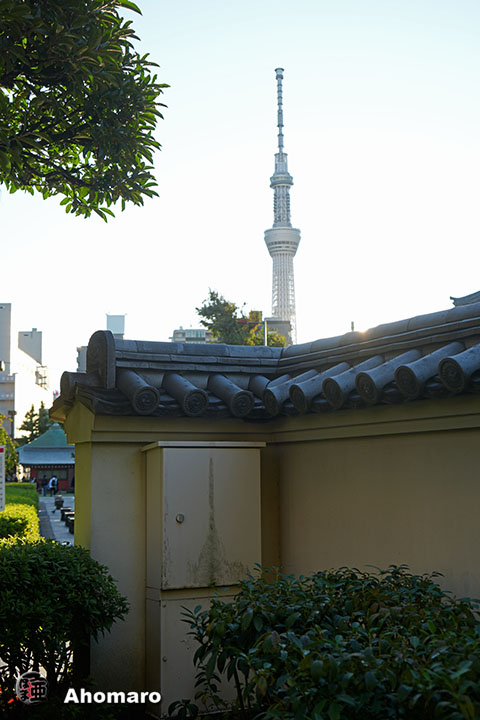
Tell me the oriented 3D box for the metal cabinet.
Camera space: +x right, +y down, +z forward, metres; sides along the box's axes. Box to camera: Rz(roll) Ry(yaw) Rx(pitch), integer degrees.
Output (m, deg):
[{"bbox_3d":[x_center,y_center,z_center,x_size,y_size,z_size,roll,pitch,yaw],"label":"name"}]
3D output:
[{"bbox_3d":[-0.214,1.335,5.753,0.765,1.630,0.255,4,-8,-30],"label":"metal cabinet"}]

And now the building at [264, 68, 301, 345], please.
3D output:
[{"bbox_3d":[65.296,-141.030,1397.441,66.000,634.000,66.000,-1,-7,3],"label":"building"}]

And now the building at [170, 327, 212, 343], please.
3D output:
[{"bbox_3d":[-12.396,13.658,265.638,13.000,43.500,15.000,-1,-7,0],"label":"building"}]

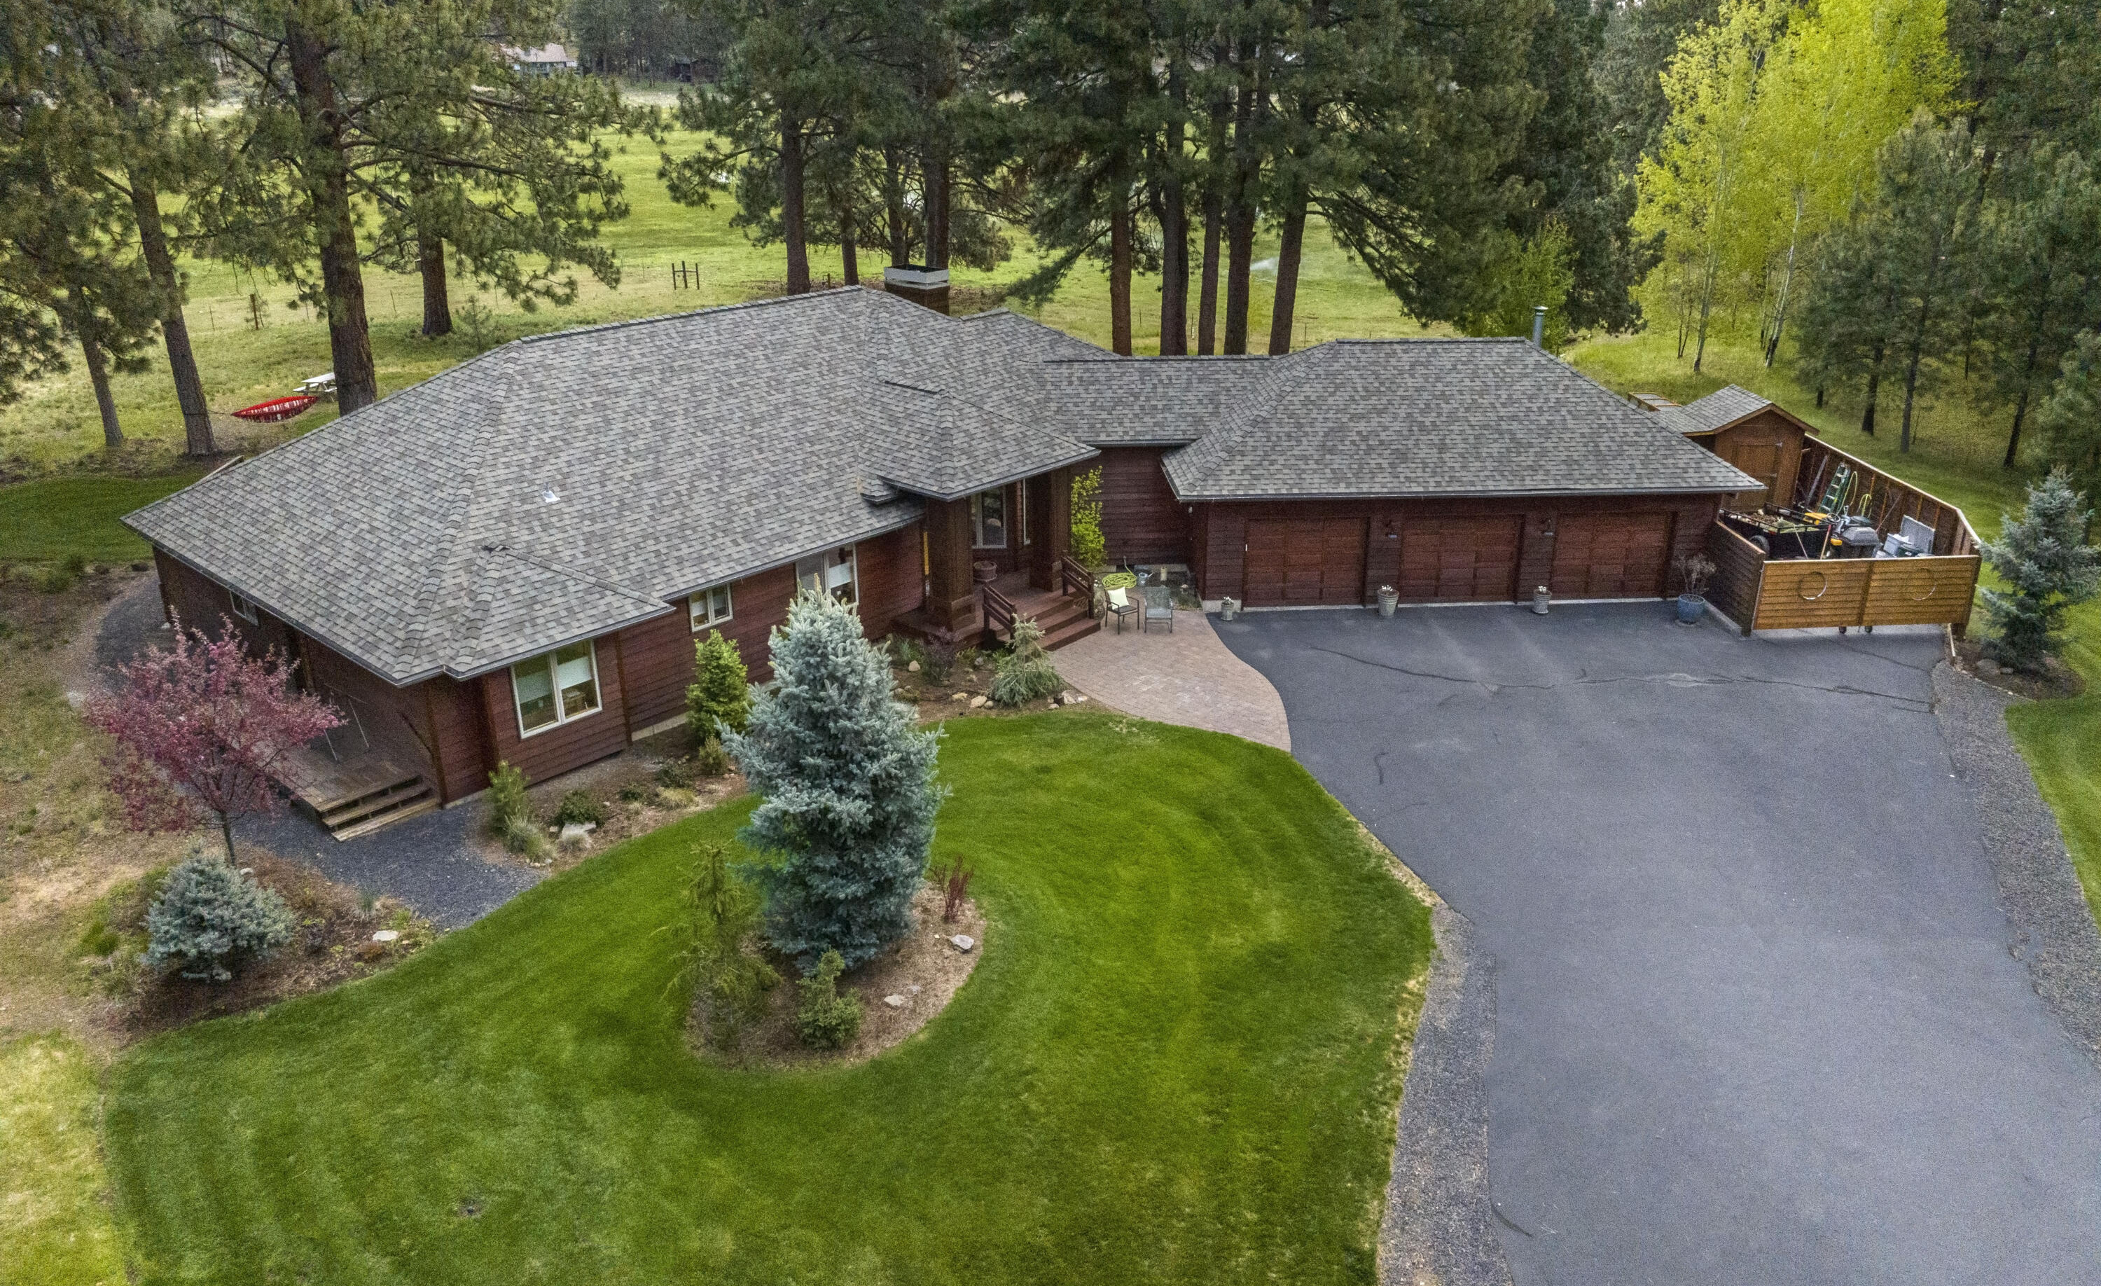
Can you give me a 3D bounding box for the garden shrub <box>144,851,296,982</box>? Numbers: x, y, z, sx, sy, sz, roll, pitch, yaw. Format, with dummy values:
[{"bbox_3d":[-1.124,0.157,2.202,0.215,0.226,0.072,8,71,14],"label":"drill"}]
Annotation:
[{"bbox_3d":[-11.399,3.733,20.000,2.100,1.600,2.100,0,23,0],"label":"garden shrub"}]

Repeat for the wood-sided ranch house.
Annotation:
[{"bbox_3d":[-1.897,-4.600,33.638,35.300,6.500,20.000,-5,23,-12],"label":"wood-sided ranch house"}]

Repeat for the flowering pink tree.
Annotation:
[{"bbox_3d":[-12.655,1.494,21.900,3.800,4.000,3.800,0,23,0],"label":"flowering pink tree"}]

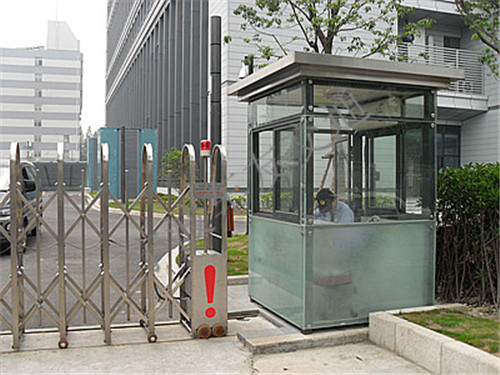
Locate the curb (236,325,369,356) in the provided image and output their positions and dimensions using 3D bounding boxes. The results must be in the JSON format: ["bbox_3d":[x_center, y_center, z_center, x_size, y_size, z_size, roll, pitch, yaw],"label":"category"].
[{"bbox_3d":[0.524,1.375,4.618,1.190,0.085,0.360,0,1,-20],"label":"curb"}]

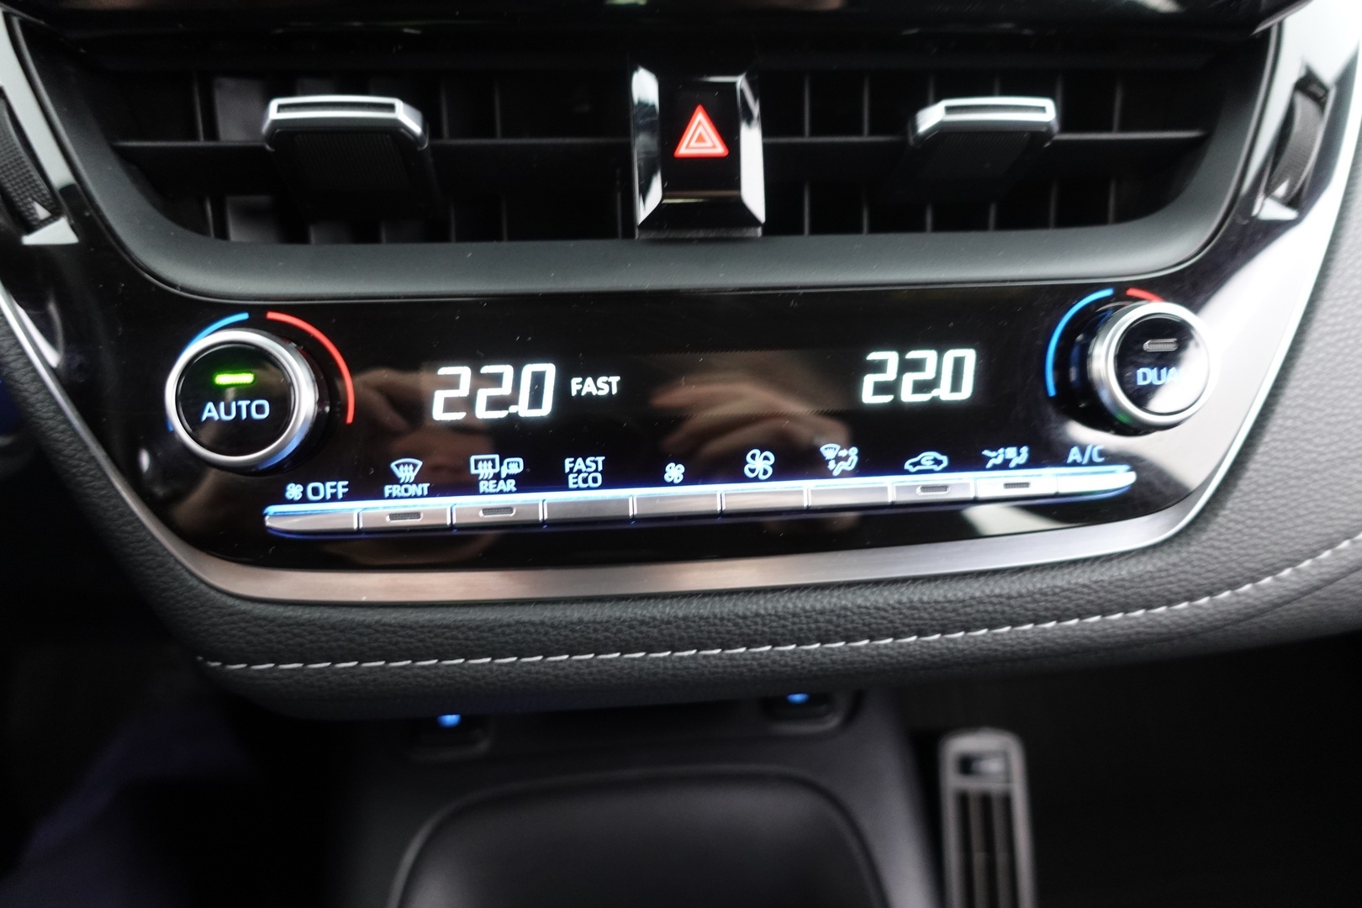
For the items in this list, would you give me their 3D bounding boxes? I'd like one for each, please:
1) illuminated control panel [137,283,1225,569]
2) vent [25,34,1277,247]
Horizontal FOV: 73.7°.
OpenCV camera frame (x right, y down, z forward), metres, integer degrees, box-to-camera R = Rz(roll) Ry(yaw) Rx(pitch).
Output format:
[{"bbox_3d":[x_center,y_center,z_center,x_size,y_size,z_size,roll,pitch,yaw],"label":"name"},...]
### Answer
[{"bbox_3d":[0.010,-0.008,0.235,0.284,0.074,0.022,-3,5,-7],"label":"illuminated control panel"},{"bbox_3d":[0.004,-0.088,0.258,0.321,0.054,0.042,-3,5,-7],"label":"vent"}]

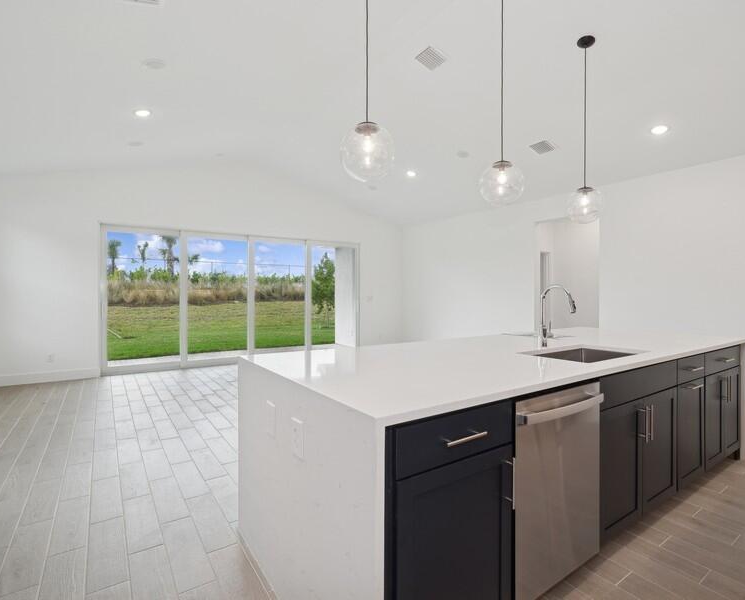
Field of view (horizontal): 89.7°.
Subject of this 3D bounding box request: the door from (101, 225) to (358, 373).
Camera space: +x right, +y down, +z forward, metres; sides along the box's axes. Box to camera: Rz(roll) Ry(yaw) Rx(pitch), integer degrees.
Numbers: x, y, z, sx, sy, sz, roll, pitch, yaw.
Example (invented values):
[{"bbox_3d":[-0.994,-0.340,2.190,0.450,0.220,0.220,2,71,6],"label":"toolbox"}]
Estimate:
[{"bbox_3d":[-2.255,-0.015,7.070,4.620,2.370,0.150,0,1,-32],"label":"door"}]

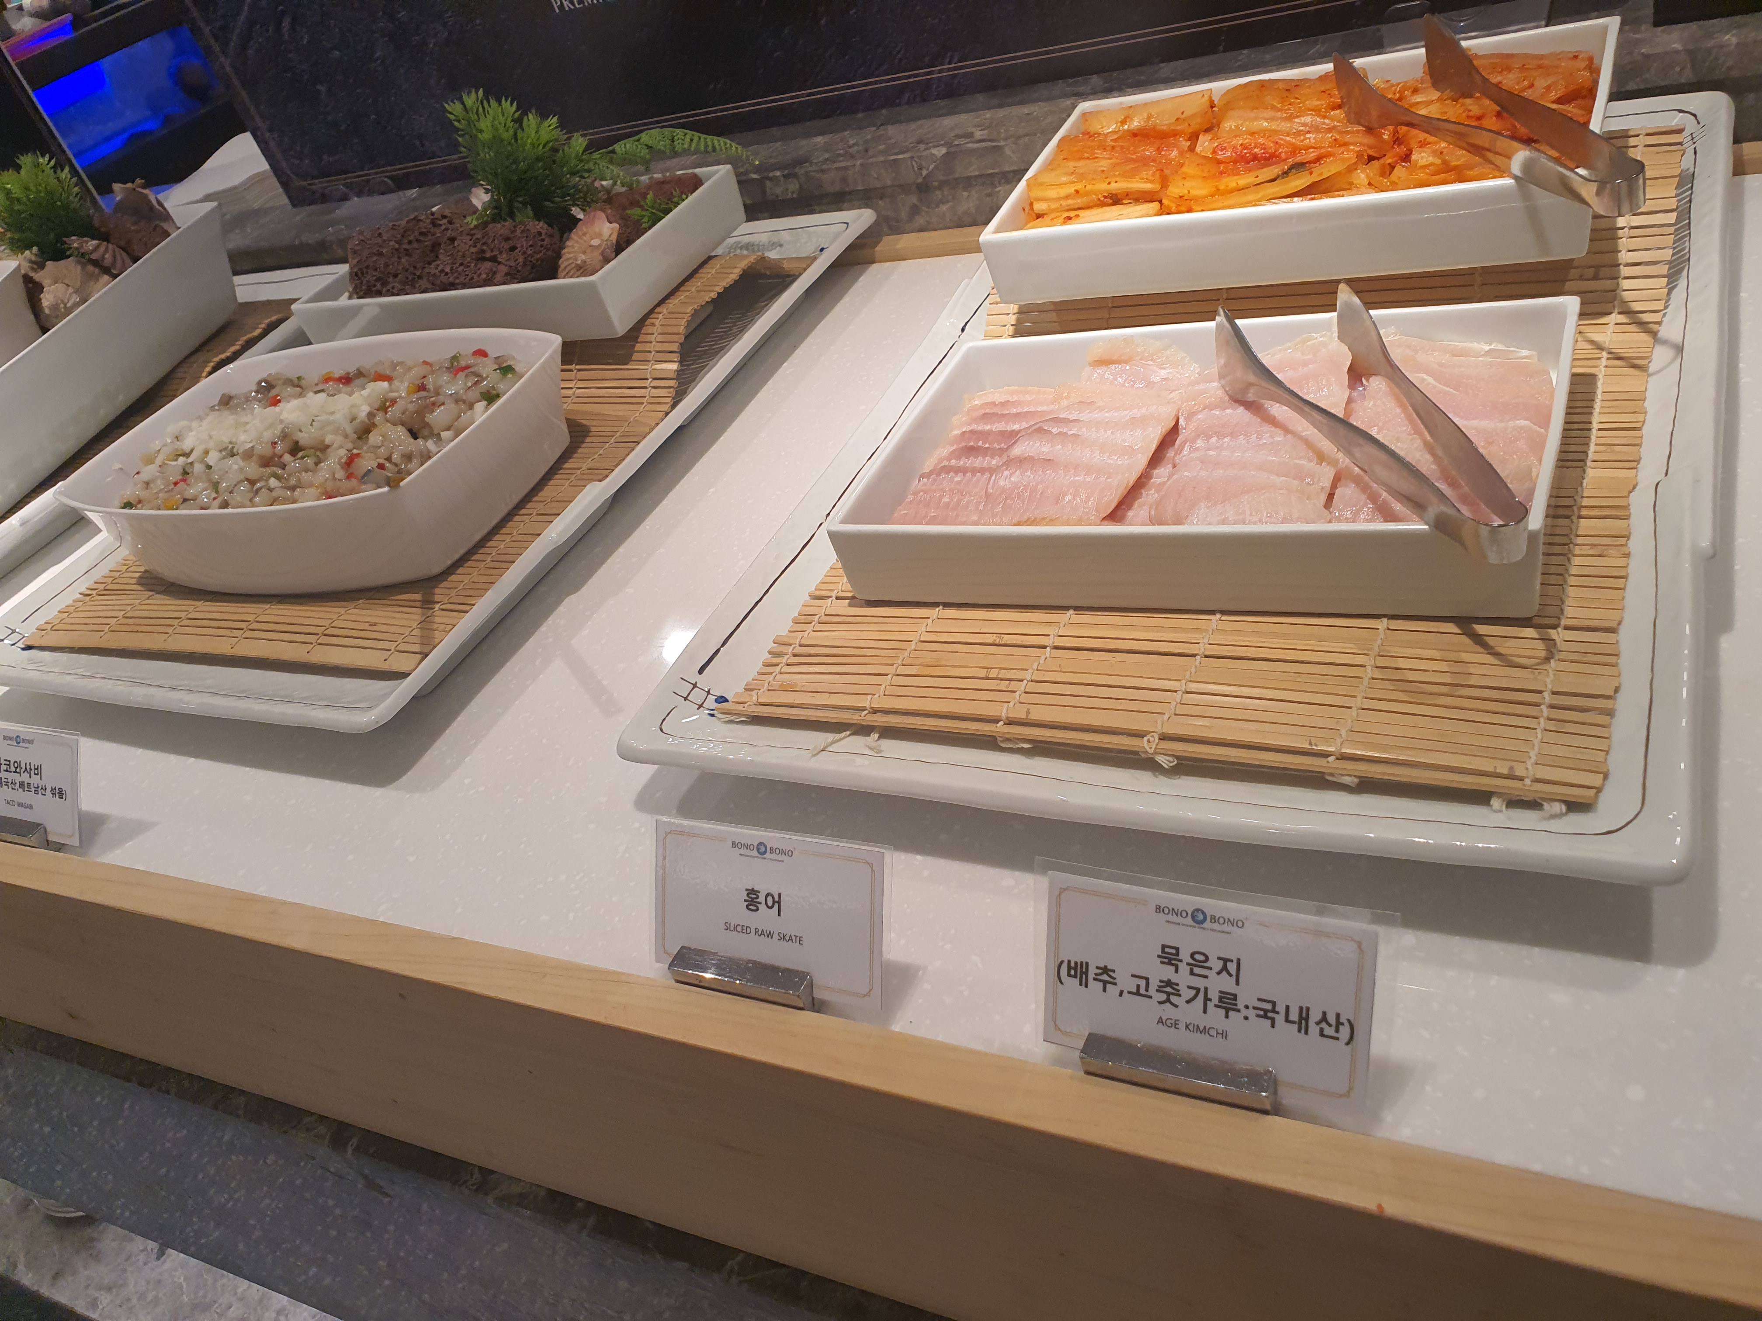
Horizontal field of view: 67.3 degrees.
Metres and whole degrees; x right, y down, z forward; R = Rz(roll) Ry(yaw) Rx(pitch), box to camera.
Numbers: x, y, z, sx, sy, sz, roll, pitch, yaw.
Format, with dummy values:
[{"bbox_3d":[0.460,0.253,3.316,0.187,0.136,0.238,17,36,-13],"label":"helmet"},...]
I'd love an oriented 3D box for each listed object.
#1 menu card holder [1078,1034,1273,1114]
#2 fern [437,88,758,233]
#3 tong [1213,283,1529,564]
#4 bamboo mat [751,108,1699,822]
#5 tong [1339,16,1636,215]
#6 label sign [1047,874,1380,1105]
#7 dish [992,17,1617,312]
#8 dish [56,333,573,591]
[{"bbox_3d":[0.083,0.112,0.368,0.053,0.009,0.013,3,43,29],"label":"menu card holder"},{"bbox_3d":[-0.179,-0.312,0.813,0.195,0.088,0.085,3,43,29],"label":"fern"},{"bbox_3d":[0.182,-0.091,0.482,0.052,0.032,0.192,-18,36,4],"label":"tong"},{"bbox_3d":[0.162,-0.129,0.580,0.310,0.042,0.455,5,43,30],"label":"bamboo mat"},{"bbox_3d":[0.254,-0.232,0.557,0.052,0.032,0.197,-19,36,3],"label":"tong"},{"bbox_3d":[0.087,0.089,0.361,0.090,0.051,0.002,4,10,30],"label":"label sign"},{"bbox_3d":[0.199,-0.238,0.638,0.265,0.038,0.156,4,46,30],"label":"dish"},{"bbox_3d":[-0.326,-0.120,0.783,0.297,0.056,0.188,3,43,29],"label":"dish"}]

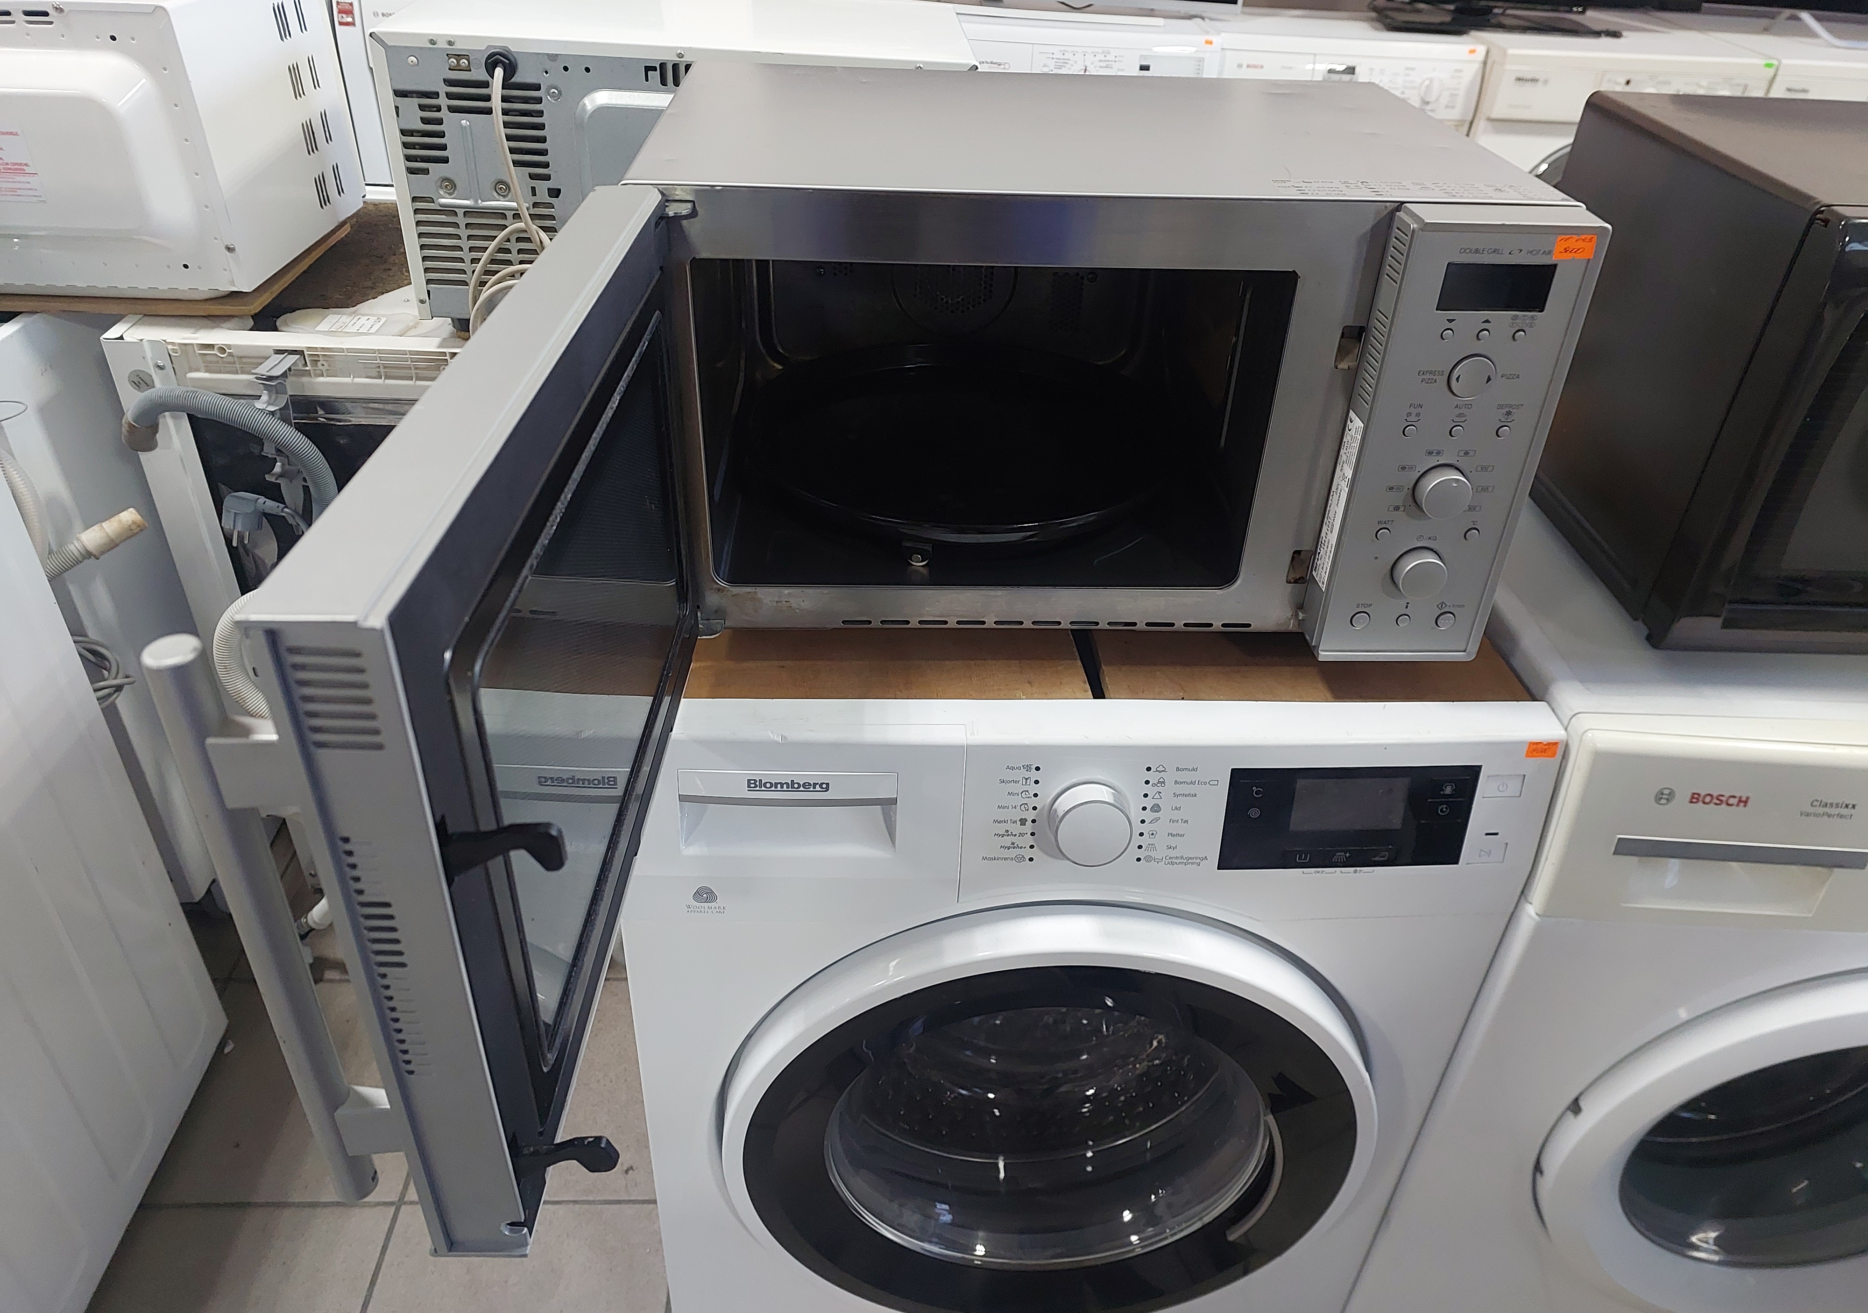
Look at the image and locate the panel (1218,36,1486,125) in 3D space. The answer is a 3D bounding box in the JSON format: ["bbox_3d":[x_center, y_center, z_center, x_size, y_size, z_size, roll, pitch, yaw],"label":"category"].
[{"bbox_3d":[0.951,-1.351,2.884,0.600,0.155,0.060,3,35,0],"label":"panel"}]

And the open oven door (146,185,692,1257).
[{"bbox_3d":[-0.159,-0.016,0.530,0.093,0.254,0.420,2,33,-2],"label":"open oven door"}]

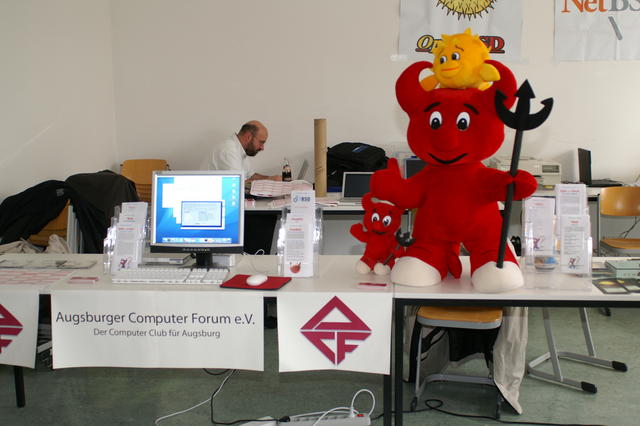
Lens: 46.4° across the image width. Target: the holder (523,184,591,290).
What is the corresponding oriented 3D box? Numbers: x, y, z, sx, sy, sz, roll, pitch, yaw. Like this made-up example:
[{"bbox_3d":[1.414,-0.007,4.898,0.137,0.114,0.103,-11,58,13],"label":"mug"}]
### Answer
[{"bbox_3d":[0.891,0.091,2.845,0.245,0.370,0.160,0,8,6],"label":"holder"}]

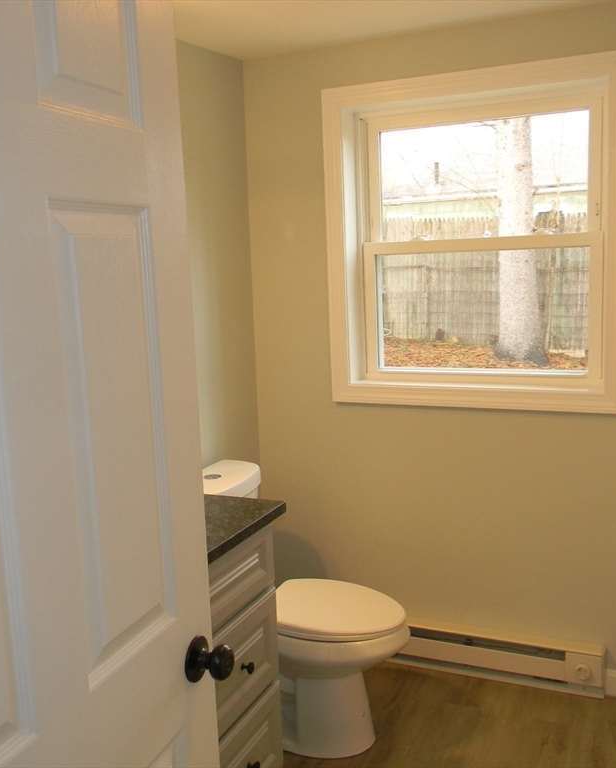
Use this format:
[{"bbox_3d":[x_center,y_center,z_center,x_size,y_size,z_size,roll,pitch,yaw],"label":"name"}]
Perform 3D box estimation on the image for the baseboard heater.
[{"bbox_3d":[0.551,0.948,2.912,0.920,0.185,0.070,2,10,25],"label":"baseboard heater"}]

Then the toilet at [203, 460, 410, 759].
[{"bbox_3d":[-0.030,0.707,2.620,0.742,0.800,0.396,2,10,25],"label":"toilet"}]

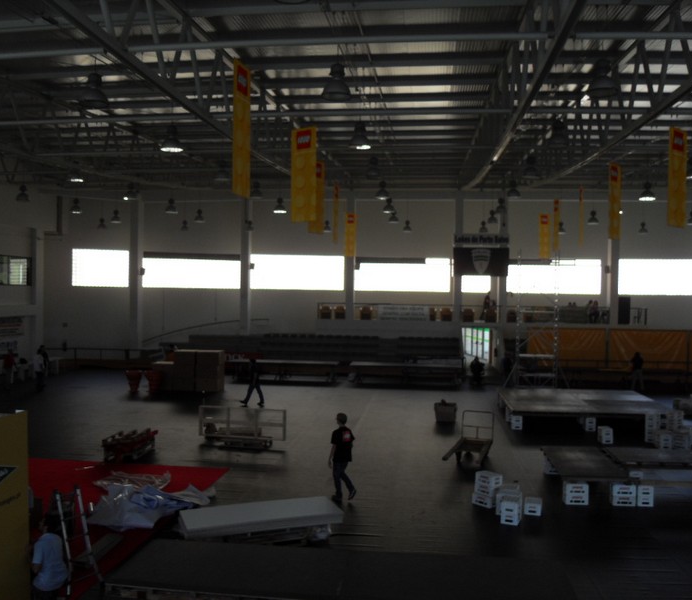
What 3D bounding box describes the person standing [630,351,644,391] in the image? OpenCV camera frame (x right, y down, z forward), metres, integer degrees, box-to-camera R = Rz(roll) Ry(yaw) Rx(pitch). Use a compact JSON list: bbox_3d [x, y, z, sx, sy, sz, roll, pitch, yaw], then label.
[{"bbox_3d":[12.084,3.021,26.841,0.520,1.690,0.420,0,1,-20],"label":"person standing"}]

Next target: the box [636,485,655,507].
[{"bbox_3d":[5.878,3.822,12.839,0.310,0.410,0.460,1,1,7],"label":"box"}]

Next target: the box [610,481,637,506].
[{"bbox_3d":[5.446,3.823,12.748,0.460,0.430,0.330,1,1,7],"label":"box"}]

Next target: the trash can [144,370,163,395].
[{"bbox_3d":[-7.498,3.181,25.309,0.680,0.860,0.680,1,1,0],"label":"trash can"}]

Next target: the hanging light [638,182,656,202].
[{"bbox_3d":[10.109,-3.648,21.697,0.490,0.590,0.490,1,0,7],"label":"hanging light"}]

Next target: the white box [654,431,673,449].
[{"bbox_3d":[8.554,3.784,17.437,0.320,0.420,0.460,1,1,7],"label":"white box"}]

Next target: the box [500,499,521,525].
[{"bbox_3d":[3.028,3.882,11.964,0.310,0.430,0.440,1,0,15],"label":"box"}]

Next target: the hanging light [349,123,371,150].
[{"bbox_3d":[0.326,-3.892,15.292,0.490,0.590,0.490,1,0,7],"label":"hanging light"}]

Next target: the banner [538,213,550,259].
[{"bbox_3d":[8.721,-2.804,28.400,0.510,2.000,0.030,1,1,14],"label":"banner"}]

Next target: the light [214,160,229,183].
[{"bbox_3d":[-3.090,-3.239,16.167,0.450,0.480,0.450,1,1,0],"label":"light"}]

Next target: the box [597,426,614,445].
[{"bbox_3d":[7.575,3.951,18.940,0.320,0.430,0.440,1,0,0],"label":"box"}]

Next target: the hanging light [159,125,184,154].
[{"bbox_3d":[-3.362,-3.154,12.549,0.450,0.480,0.450,1,1,0],"label":"hanging light"}]

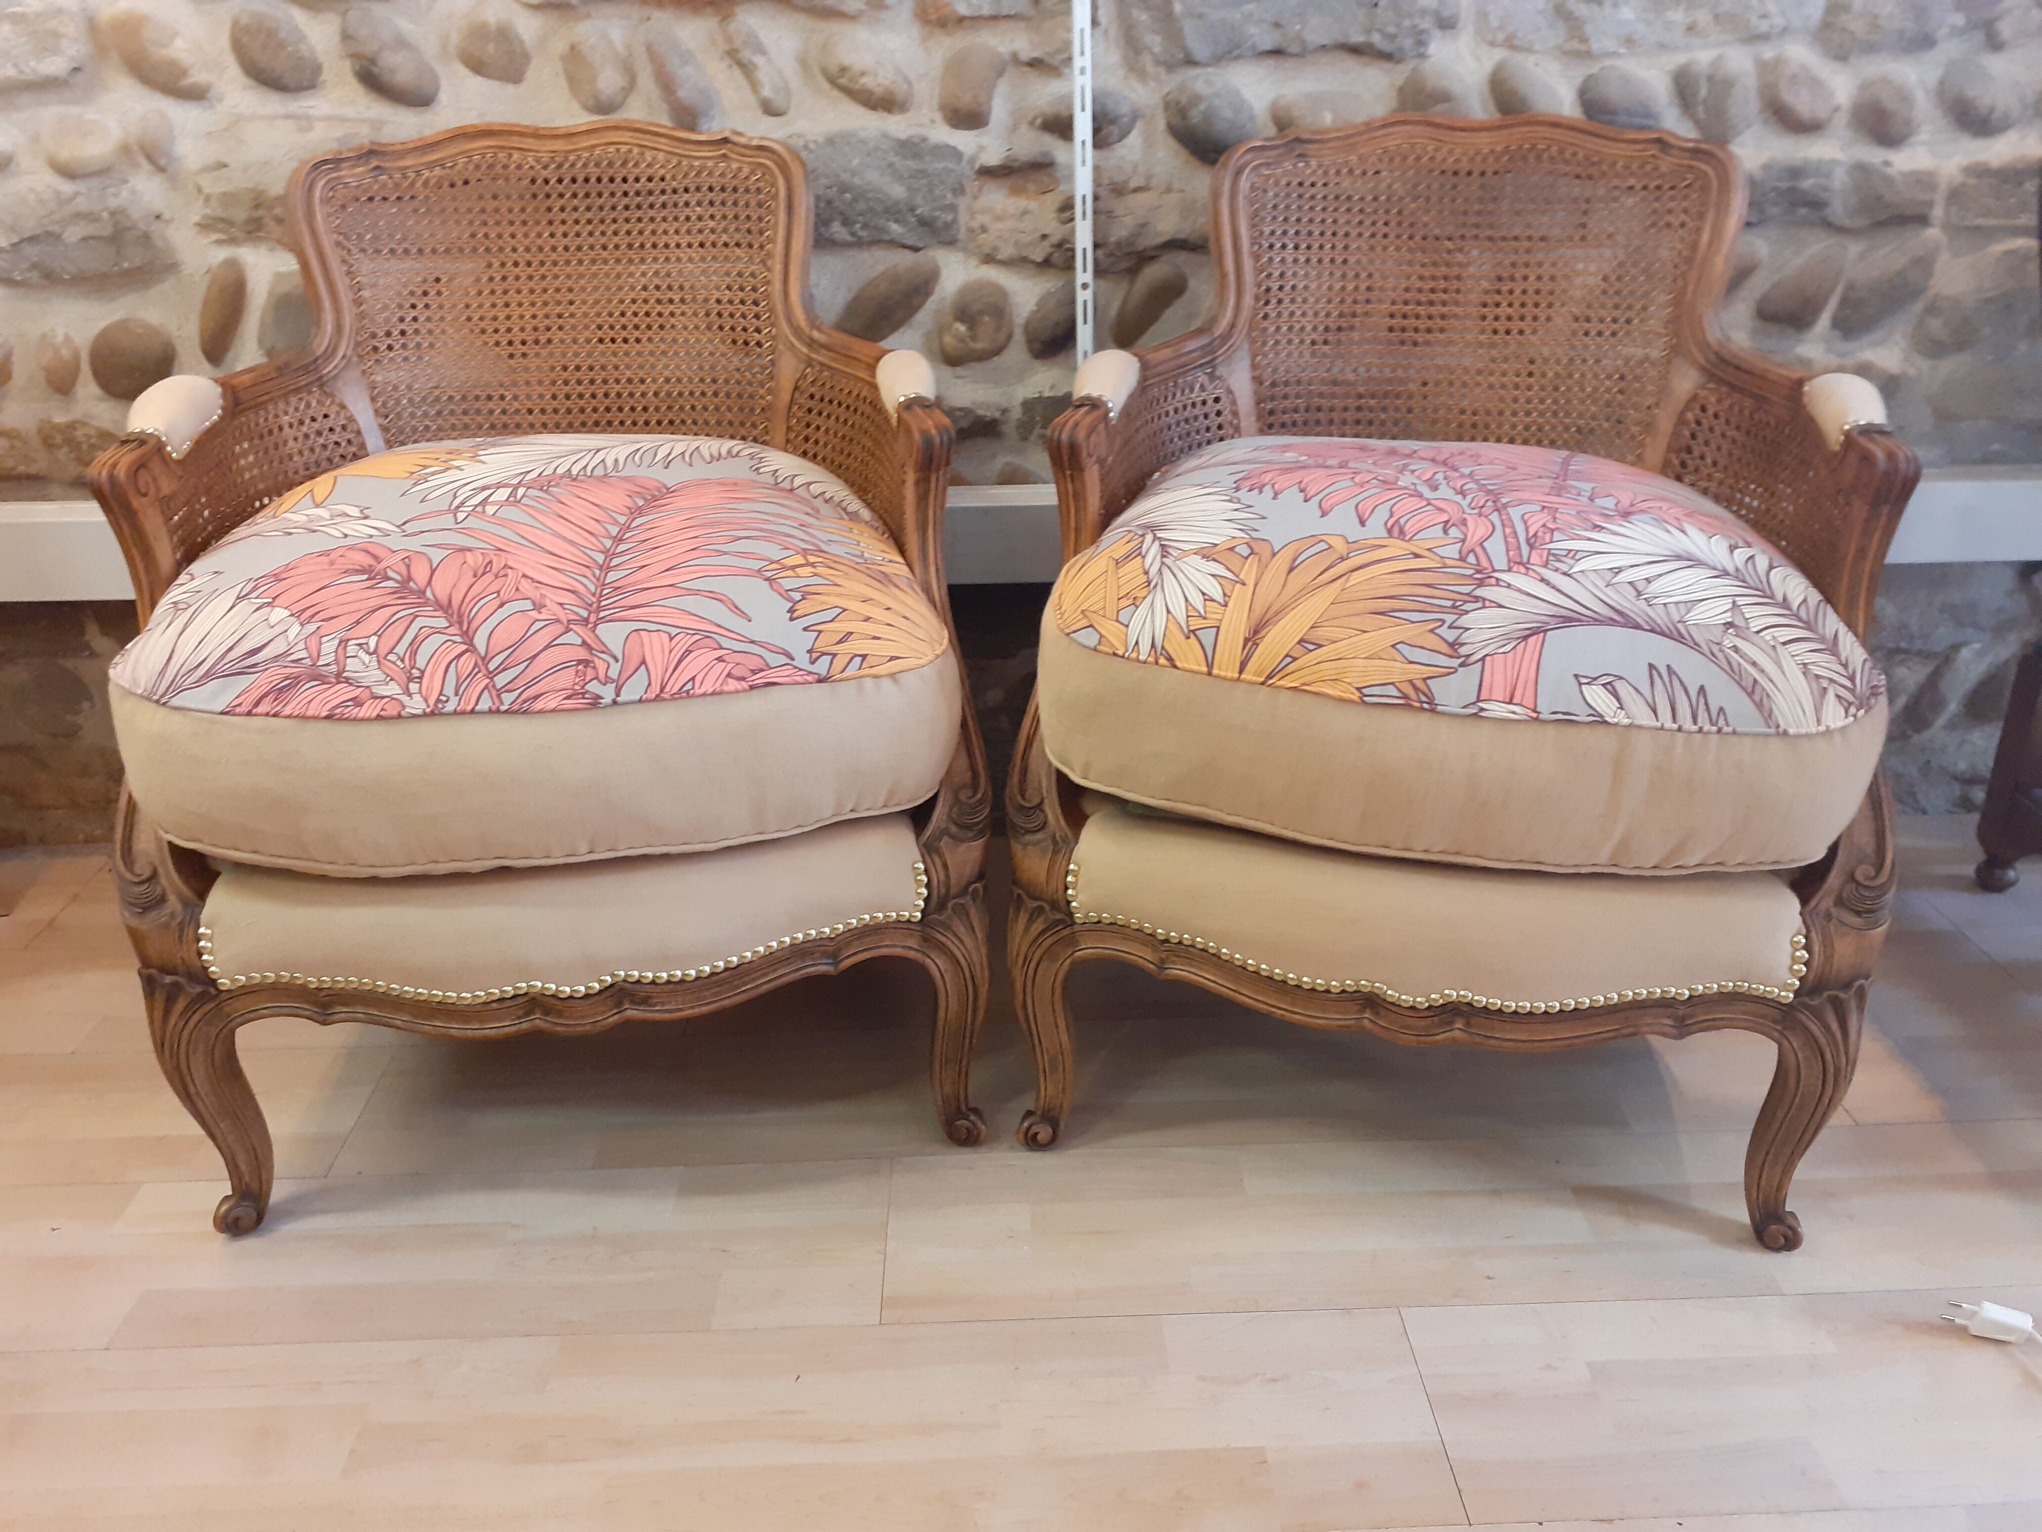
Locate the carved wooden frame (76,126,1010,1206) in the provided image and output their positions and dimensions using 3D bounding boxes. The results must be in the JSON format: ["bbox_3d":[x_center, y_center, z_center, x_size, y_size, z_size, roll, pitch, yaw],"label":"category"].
[{"bbox_3d":[-0.415,-0.141,1.498,0.692,0.832,0.714,-5,26,-9],"label":"carved wooden frame"}]

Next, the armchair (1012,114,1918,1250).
[{"bbox_3d":[0.385,-0.138,1.475,0.692,0.832,0.714,5,26,11],"label":"armchair"}]

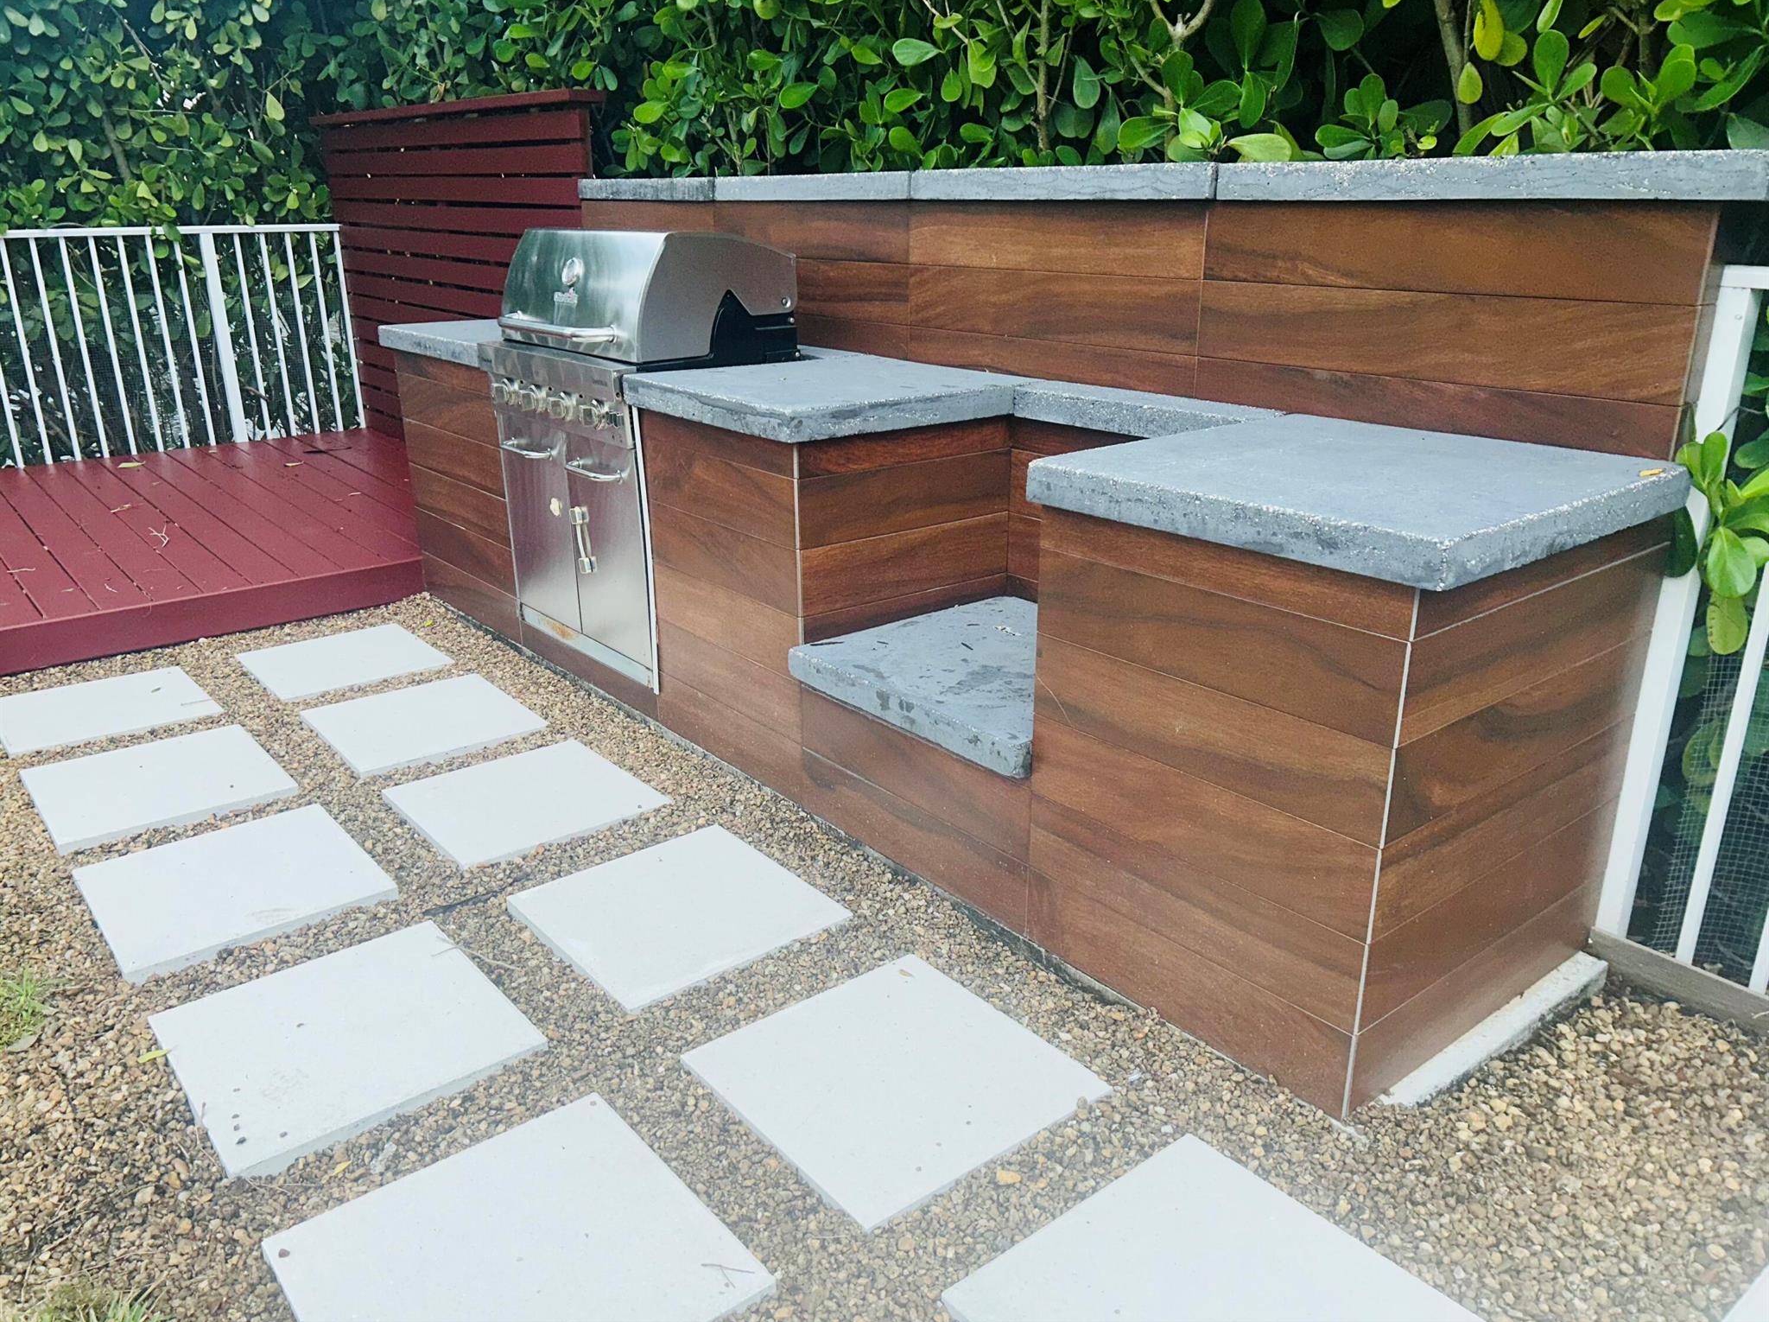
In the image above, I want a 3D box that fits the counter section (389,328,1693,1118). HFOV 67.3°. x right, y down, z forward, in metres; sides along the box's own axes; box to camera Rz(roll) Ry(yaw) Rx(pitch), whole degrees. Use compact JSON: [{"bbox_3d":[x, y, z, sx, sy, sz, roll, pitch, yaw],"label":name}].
[{"bbox_3d":[-0.164,-0.235,3.312,0.733,0.811,3.550,-15,24,-36],"label":"counter section"}]

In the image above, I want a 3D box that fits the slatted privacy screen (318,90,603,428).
[{"bbox_3d":[-1.902,-1.626,5.863,0.133,1.514,2.802,-15,24,-36],"label":"slatted privacy screen"}]

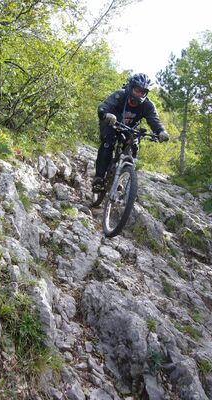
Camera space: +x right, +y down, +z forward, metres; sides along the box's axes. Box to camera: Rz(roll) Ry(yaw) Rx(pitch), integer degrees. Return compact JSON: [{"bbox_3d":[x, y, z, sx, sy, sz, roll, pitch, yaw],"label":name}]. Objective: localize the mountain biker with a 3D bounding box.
[{"bbox_3d":[0.205,-0.665,4.130,0.670,1.180,0.820,2,0,-14],"label":"mountain biker"}]

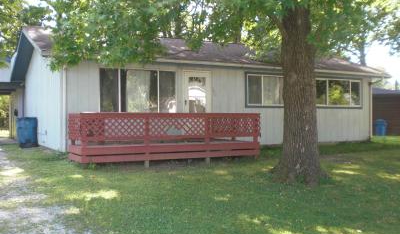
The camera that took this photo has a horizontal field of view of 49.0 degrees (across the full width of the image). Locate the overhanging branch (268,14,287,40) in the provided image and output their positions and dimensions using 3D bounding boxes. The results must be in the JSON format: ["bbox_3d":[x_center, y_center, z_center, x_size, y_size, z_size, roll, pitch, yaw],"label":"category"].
[{"bbox_3d":[1.438,-1.680,8.150,0.330,0.480,0.250,0,-1,12],"label":"overhanging branch"}]

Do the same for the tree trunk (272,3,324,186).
[{"bbox_3d":[1.839,-0.434,8.200,0.900,3.296,0.850,0,-1,12],"label":"tree trunk"}]

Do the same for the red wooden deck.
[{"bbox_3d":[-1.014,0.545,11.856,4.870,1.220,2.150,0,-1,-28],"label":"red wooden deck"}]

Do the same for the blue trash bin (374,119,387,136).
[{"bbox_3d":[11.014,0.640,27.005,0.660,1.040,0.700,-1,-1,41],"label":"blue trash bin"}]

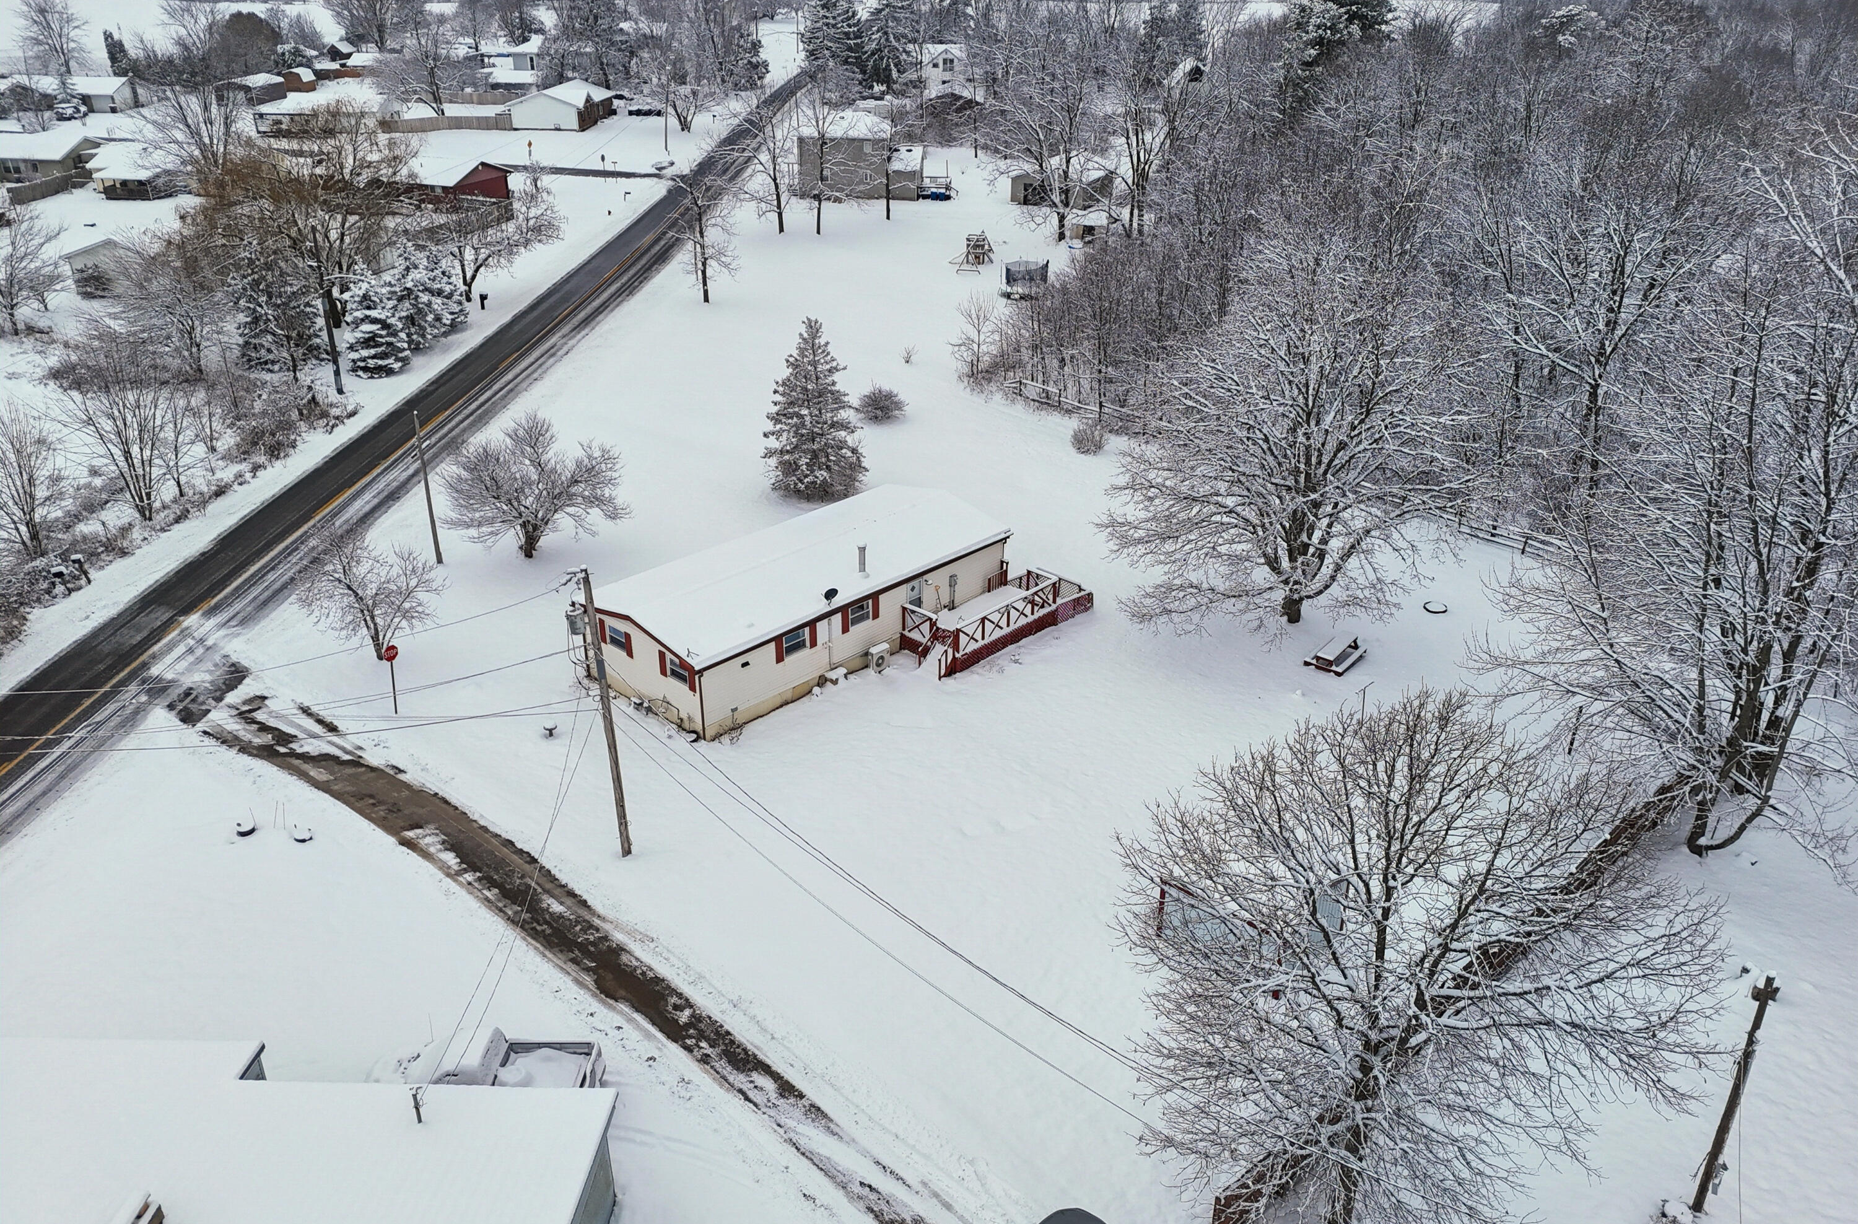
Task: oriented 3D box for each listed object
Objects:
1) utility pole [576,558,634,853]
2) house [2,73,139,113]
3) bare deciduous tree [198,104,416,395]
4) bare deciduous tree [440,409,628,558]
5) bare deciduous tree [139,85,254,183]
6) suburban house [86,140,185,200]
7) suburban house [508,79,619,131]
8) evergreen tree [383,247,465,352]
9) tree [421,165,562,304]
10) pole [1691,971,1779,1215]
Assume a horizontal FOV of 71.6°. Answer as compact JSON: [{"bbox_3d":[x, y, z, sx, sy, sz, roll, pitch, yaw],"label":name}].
[{"bbox_3d":[-9.436,3.130,37.800,0.400,10.000,0.400,0,28,0],"label":"utility pole"},{"bbox_3d":[-139.507,-84.398,209.115,18.720,5.330,9.020,0,27,0],"label":"house"},{"bbox_3d":[-42.447,-26.617,88.585,13.300,15.300,13.000,0,28,0],"label":"bare deciduous tree"},{"bbox_3d":[-17.610,-5.583,57.760,7.900,6.800,7.600,0,28,0],"label":"bare deciduous tree"},{"bbox_3d":[-78.555,-51.422,138.788,11.000,9.700,10.500,0,27,0],"label":"bare deciduous tree"},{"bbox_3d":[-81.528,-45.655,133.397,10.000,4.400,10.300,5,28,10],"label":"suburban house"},{"bbox_3d":[-53.259,-73.590,186.861,10.500,4.800,20.000,1,27,1],"label":"suburban house"},{"bbox_3d":[-35.074,-22.093,89.157,5.500,6.700,5.500,0,27,0],"label":"evergreen tree"},{"bbox_3d":[-33.650,-28.540,97.981,9.900,9.900,9.500,0,28,0],"label":"tree"},{"bbox_3d":[16.615,10.102,26.652,0.550,6.901,0.450,7,30,21],"label":"pole"}]

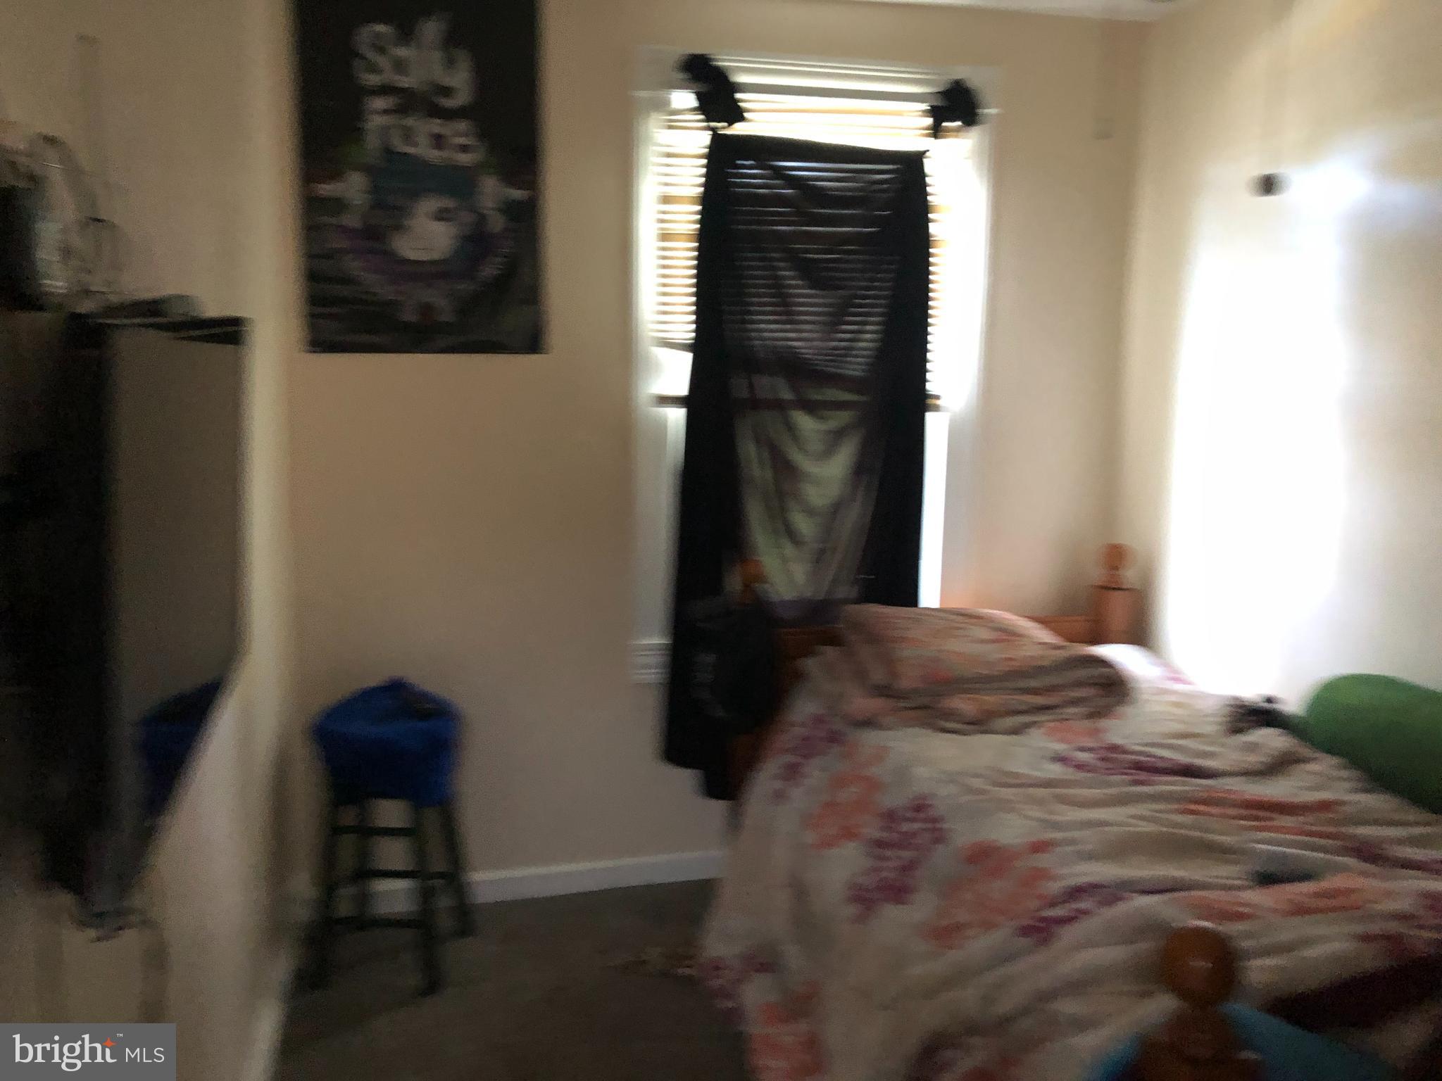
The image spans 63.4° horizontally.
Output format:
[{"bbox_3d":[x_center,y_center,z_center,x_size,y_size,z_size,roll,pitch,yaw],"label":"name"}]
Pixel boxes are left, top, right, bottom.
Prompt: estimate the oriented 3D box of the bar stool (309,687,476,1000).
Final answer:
[{"bbox_3d":[-0.814,0.725,2.906,0.330,0.660,0.330,2,9,11],"label":"bar stool"}]

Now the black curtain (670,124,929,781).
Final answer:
[{"bbox_3d":[0.197,-0.180,3.203,0.723,1.770,0.120,-2,9,-14],"label":"black curtain"}]

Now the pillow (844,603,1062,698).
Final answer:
[{"bbox_3d":[0.598,0.271,3.058,0.560,0.180,0.390,-2,9,-14],"label":"pillow"}]

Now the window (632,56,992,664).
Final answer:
[{"bbox_3d":[0.253,-0.457,3.256,1.000,1.620,0.100,-2,9,-14],"label":"window"}]

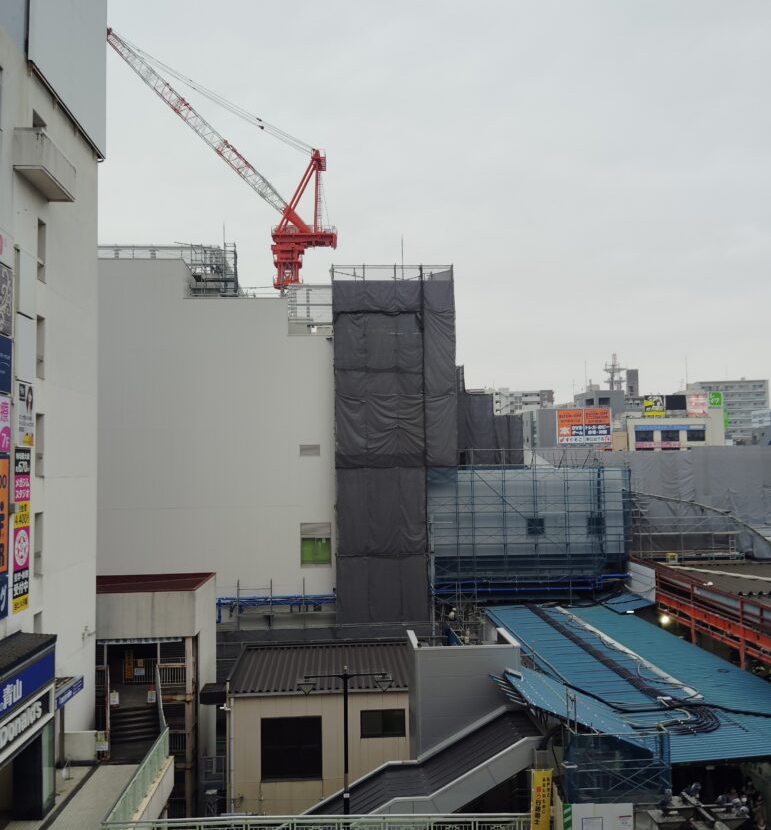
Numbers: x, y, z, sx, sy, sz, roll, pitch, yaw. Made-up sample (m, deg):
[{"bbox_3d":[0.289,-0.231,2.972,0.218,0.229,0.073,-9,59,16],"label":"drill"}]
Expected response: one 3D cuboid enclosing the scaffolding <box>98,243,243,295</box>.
[{"bbox_3d":[-13.865,-9.297,53.000,9.200,3.300,2.500,-1,-4,-4],"label":"scaffolding"}]

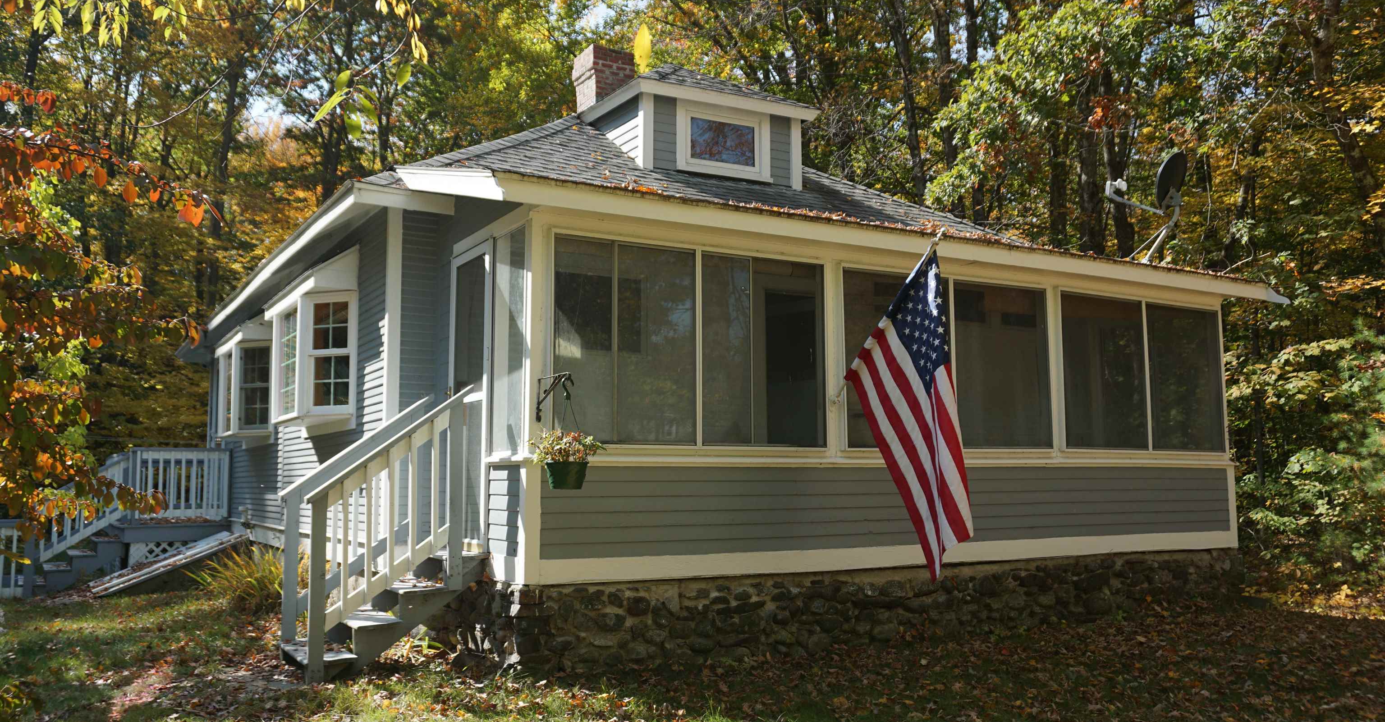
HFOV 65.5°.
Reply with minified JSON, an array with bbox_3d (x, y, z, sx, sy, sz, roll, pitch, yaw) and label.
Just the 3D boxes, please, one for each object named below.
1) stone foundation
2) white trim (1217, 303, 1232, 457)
[{"bbox_3d":[1.608,1.927,9.172,7.271,0.550,1.841,4,-7,-31],"label":"stone foundation"},{"bbox_3d":[5.108,0.176,10.431,0.069,1.461,0.085,4,-7,-31],"label":"white trim"}]

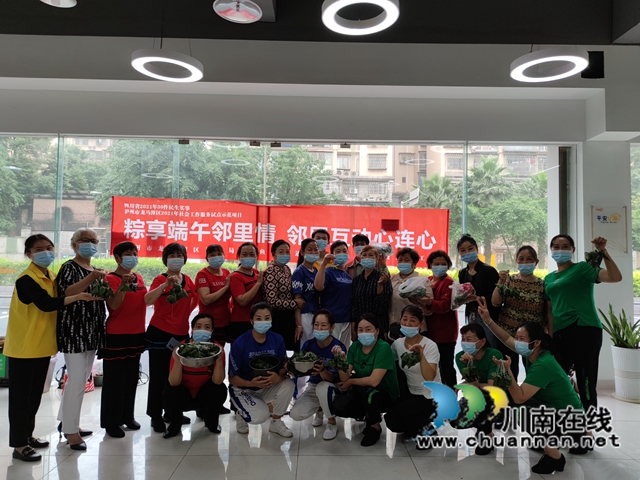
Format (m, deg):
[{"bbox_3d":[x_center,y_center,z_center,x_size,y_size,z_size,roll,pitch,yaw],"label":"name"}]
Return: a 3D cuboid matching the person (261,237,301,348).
[{"bbox_3d":[-0.364,0.792,4.040,0.430,1.582,0.330,2,-3,-29],"label":"person"}]

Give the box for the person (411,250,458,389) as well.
[{"bbox_3d":[1.029,0.854,3.965,0.450,1.521,0.420,-2,-4,37],"label":"person"}]

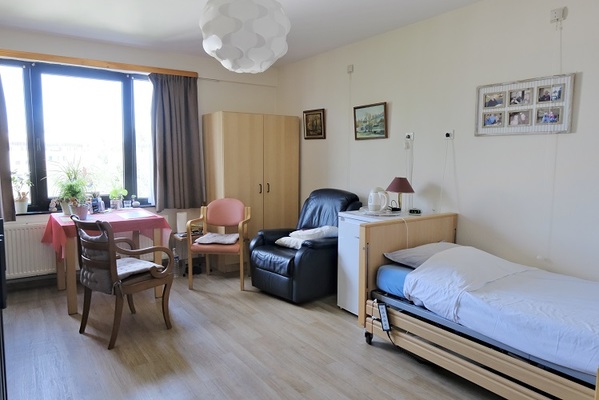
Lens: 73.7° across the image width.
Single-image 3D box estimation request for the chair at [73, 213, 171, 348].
[{"bbox_3d":[-1.326,0.559,3.017,0.535,0.875,0.540,5,8,37],"label":"chair"}]

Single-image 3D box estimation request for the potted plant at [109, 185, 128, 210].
[{"bbox_3d":[-1.946,-0.027,4.296,0.180,0.260,0.180,-4,7,-36],"label":"potted plant"}]

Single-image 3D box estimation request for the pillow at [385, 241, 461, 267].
[{"bbox_3d":[0.978,0.390,2.705,0.650,0.150,0.450,-4,7,-36],"label":"pillow"}]

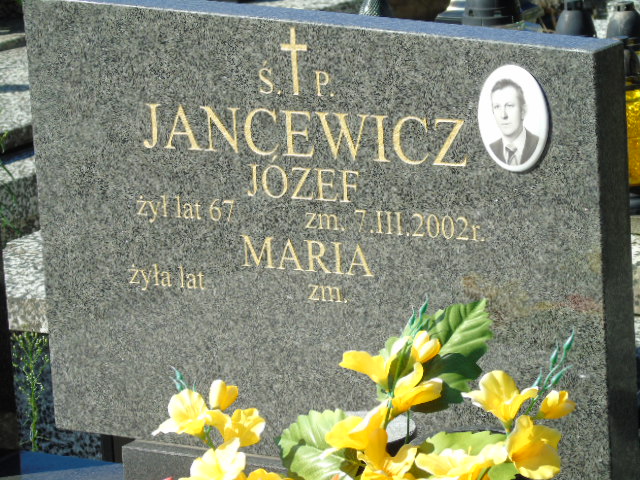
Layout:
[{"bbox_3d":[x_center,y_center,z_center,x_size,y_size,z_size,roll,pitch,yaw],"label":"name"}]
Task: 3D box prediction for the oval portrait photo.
[{"bbox_3d":[0.214,-0.135,3.320,0.089,0.120,0.008,5,14,34],"label":"oval portrait photo"}]

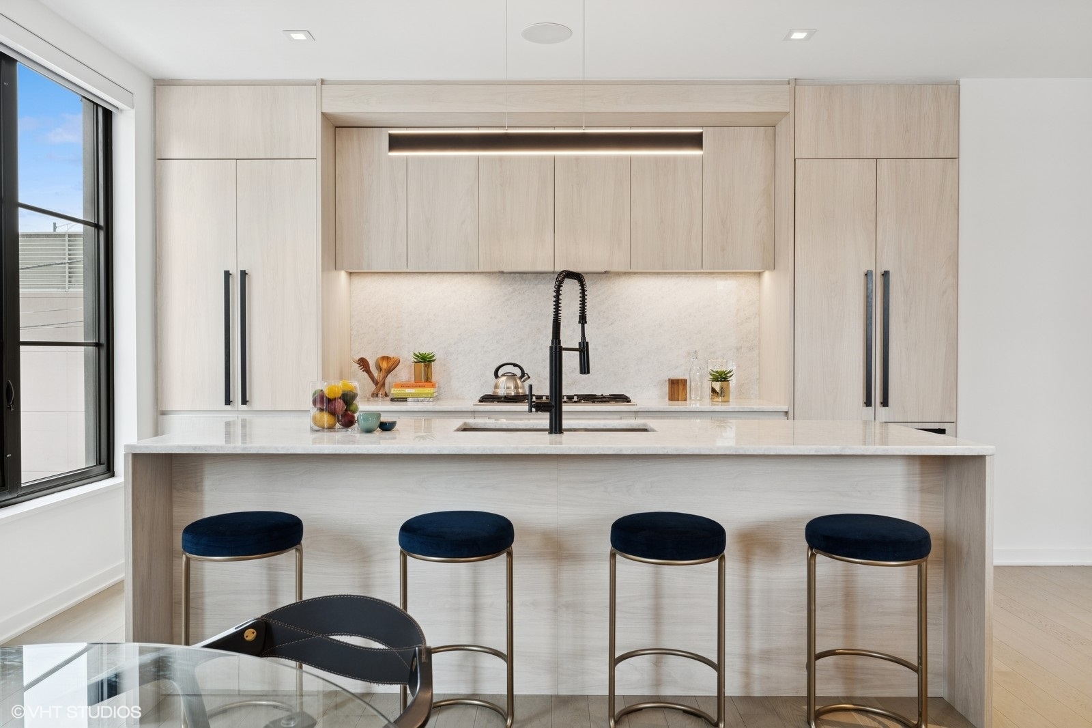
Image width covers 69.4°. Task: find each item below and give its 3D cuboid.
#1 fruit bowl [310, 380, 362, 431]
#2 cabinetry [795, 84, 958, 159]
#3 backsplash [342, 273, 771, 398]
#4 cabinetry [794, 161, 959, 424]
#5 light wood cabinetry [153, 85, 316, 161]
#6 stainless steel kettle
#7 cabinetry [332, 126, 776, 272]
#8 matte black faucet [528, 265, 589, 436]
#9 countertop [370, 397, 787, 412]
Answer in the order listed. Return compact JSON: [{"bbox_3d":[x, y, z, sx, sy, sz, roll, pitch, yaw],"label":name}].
[{"bbox_3d":[-0.802,0.159,3.006,0.188,0.184,0.188,0,1,0],"label":"fruit bowl"},{"bbox_3d":[1.868,-1.369,4.748,0.915,0.413,0.613,0,1,0],"label":"cabinetry"},{"bbox_3d":[0.057,-0.173,5.107,2.644,0.799,0.020,0,1,0],"label":"backsplash"},{"bbox_3d":[1.867,-0.418,4.763,0.915,1.488,0.613,0,1,0],"label":"cabinetry"},{"bbox_3d":[-1.749,-1.371,4.777,0.905,0.413,0.613,0,1,0],"label":"light wood cabinetry"},{"bbox_3d":[-0.213,0.096,4.834,0.230,0.205,0.200,0,1,0],"label":"stainless steel kettle"},{"bbox_3d":[0.056,-0.994,4.918,2.644,0.858,0.334,0,1,0],"label":"cabinetry"},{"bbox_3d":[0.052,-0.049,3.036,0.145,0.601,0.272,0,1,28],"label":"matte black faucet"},{"bbox_3d":[0.054,0.245,4.793,2.644,0.032,0.620,0,1,0],"label":"countertop"}]

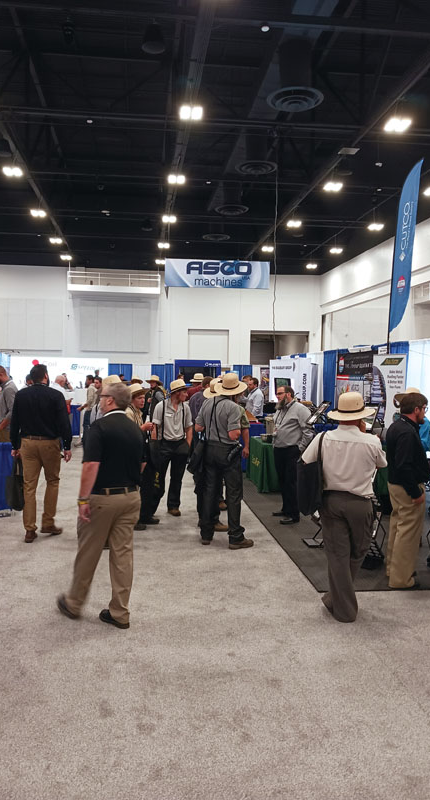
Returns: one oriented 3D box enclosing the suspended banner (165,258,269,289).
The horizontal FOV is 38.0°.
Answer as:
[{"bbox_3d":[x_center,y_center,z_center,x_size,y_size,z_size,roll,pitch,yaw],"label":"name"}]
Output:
[{"bbox_3d":[0.121,-5.448,27.000,4.550,1.220,0.060,1,2,-7],"label":"suspended banner"}]

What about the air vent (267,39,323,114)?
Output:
[{"bbox_3d":[2.318,-9.312,17.813,1.620,1.600,1.620,1,2,-7],"label":"air vent"}]

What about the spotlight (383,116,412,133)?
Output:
[{"bbox_3d":[5.340,-8.068,18.224,0.650,0.200,0.720,1,2,-7],"label":"spotlight"}]

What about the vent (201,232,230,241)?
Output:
[{"bbox_3d":[0.099,-9.466,36.154,1.600,0.300,1.600,1,2,-7],"label":"vent"}]

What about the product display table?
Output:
[{"bbox_3d":[1.054,1.038,10.386,0.800,0.770,1.180,1,2,-7],"label":"product display table"}]

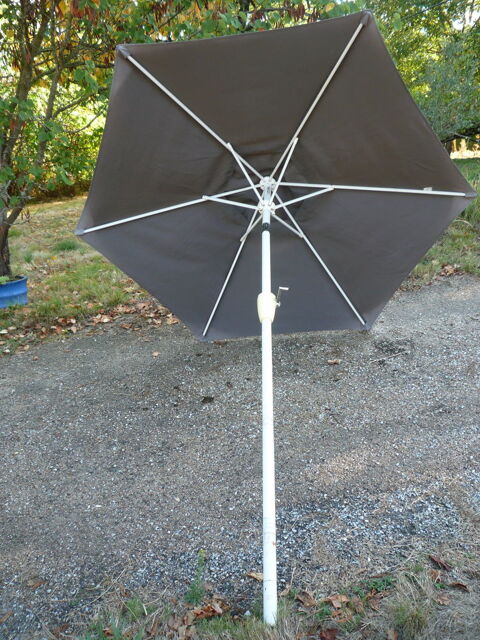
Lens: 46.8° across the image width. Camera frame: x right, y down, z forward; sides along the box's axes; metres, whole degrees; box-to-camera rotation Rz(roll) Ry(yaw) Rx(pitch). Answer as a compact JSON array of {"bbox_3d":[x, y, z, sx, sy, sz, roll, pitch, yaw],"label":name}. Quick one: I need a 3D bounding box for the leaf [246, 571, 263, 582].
[{"bbox_3d":[0.045,0.792,1.714,0.050,0.012,0.039,1,21,19],"label":"leaf"}]

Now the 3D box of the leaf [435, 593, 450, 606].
[{"bbox_3d":[0.570,0.787,1.561,0.043,0.015,0.038,-6,20,0],"label":"leaf"}]

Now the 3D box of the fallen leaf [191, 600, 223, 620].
[{"bbox_3d":[-0.094,0.844,1.611,0.085,0.022,0.045,-8,19,-6],"label":"fallen leaf"}]

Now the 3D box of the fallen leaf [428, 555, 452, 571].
[{"bbox_3d":[0.617,0.746,1.706,0.023,0.016,0.074,-18,23,-32],"label":"fallen leaf"}]

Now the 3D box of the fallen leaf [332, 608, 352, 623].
[{"bbox_3d":[0.285,0.830,1.557,0.057,0.016,0.036,0,20,14],"label":"fallen leaf"}]

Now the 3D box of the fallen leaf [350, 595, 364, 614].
[{"bbox_3d":[0.333,0.806,1.572,0.037,0.020,0.056,-6,20,0],"label":"fallen leaf"}]

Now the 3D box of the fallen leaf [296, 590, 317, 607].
[{"bbox_3d":[0.193,0.808,1.609,0.059,0.022,0.039,5,22,28],"label":"fallen leaf"}]

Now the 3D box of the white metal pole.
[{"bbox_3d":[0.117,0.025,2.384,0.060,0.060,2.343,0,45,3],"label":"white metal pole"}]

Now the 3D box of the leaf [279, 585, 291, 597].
[{"bbox_3d":[0.133,0.809,1.660,0.043,0.014,0.022,-22,25,-40],"label":"leaf"}]

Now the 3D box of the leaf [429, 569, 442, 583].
[{"bbox_3d":[0.585,0.765,1.661,0.037,0.016,0.032,5,22,27],"label":"leaf"}]

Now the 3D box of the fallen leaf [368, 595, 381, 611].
[{"bbox_3d":[0.381,0.801,1.573,0.032,0.020,0.042,-6,20,0],"label":"fallen leaf"}]

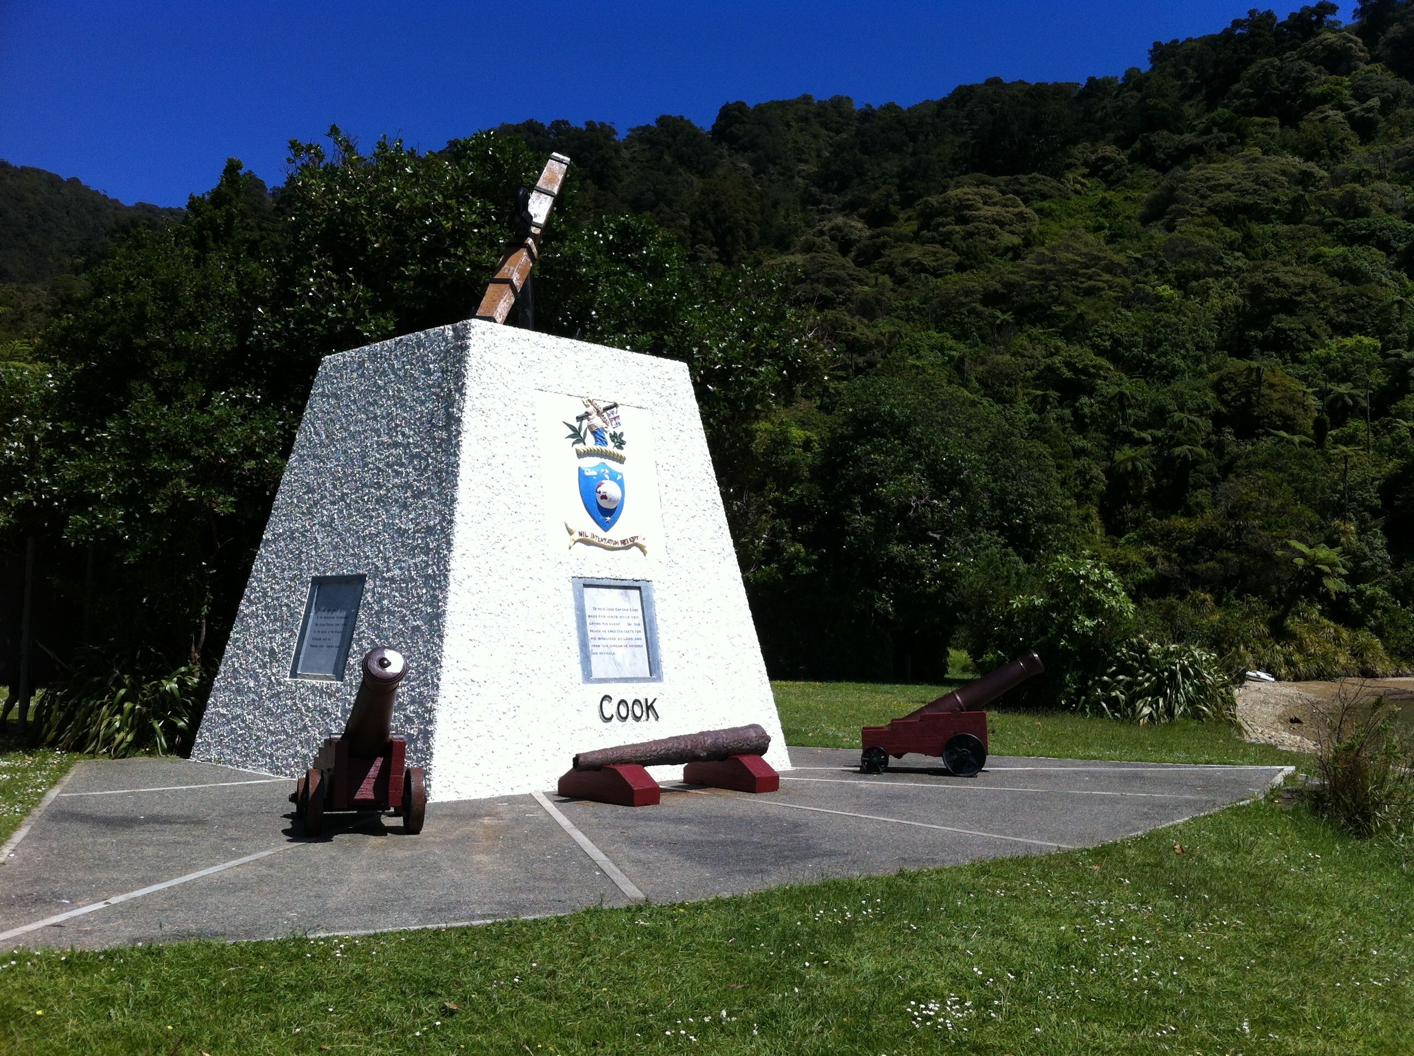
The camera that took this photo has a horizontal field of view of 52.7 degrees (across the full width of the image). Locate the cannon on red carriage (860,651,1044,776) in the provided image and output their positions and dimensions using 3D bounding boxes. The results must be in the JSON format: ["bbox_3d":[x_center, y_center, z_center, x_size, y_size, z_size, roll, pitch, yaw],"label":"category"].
[{"bbox_3d":[2.639,1.949,15.267,1.901,1.346,0.820,0,-4,14],"label":"cannon on red carriage"}]

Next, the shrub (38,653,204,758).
[{"bbox_3d":[-6.505,1.940,15.975,1.850,1.120,1.300,3,-4,-22],"label":"shrub"}]

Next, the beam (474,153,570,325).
[{"bbox_3d":[-1.836,-2.950,14.515,0.240,2.360,0.250,14,-34,3],"label":"beam"}]

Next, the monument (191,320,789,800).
[{"bbox_3d":[-2.338,0.354,15.863,4.672,4.506,4.672,5,-5,-44],"label":"monument"}]

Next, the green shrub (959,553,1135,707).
[{"bbox_3d":[6.697,2.054,28.040,3.500,3.100,3.000,0,-4,13],"label":"green shrub"}]

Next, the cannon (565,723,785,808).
[{"bbox_3d":[-0.262,2.187,13.444,2.487,0.611,1.060,5,-5,-44],"label":"cannon"}]

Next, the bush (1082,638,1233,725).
[{"bbox_3d":[7.934,2.635,25.103,2.600,1.500,2.200,0,-4,18],"label":"bush"}]

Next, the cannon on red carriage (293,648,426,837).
[{"bbox_3d":[-2.560,1.570,10.718,0.815,1.386,1.983,3,-4,-20],"label":"cannon on red carriage"}]

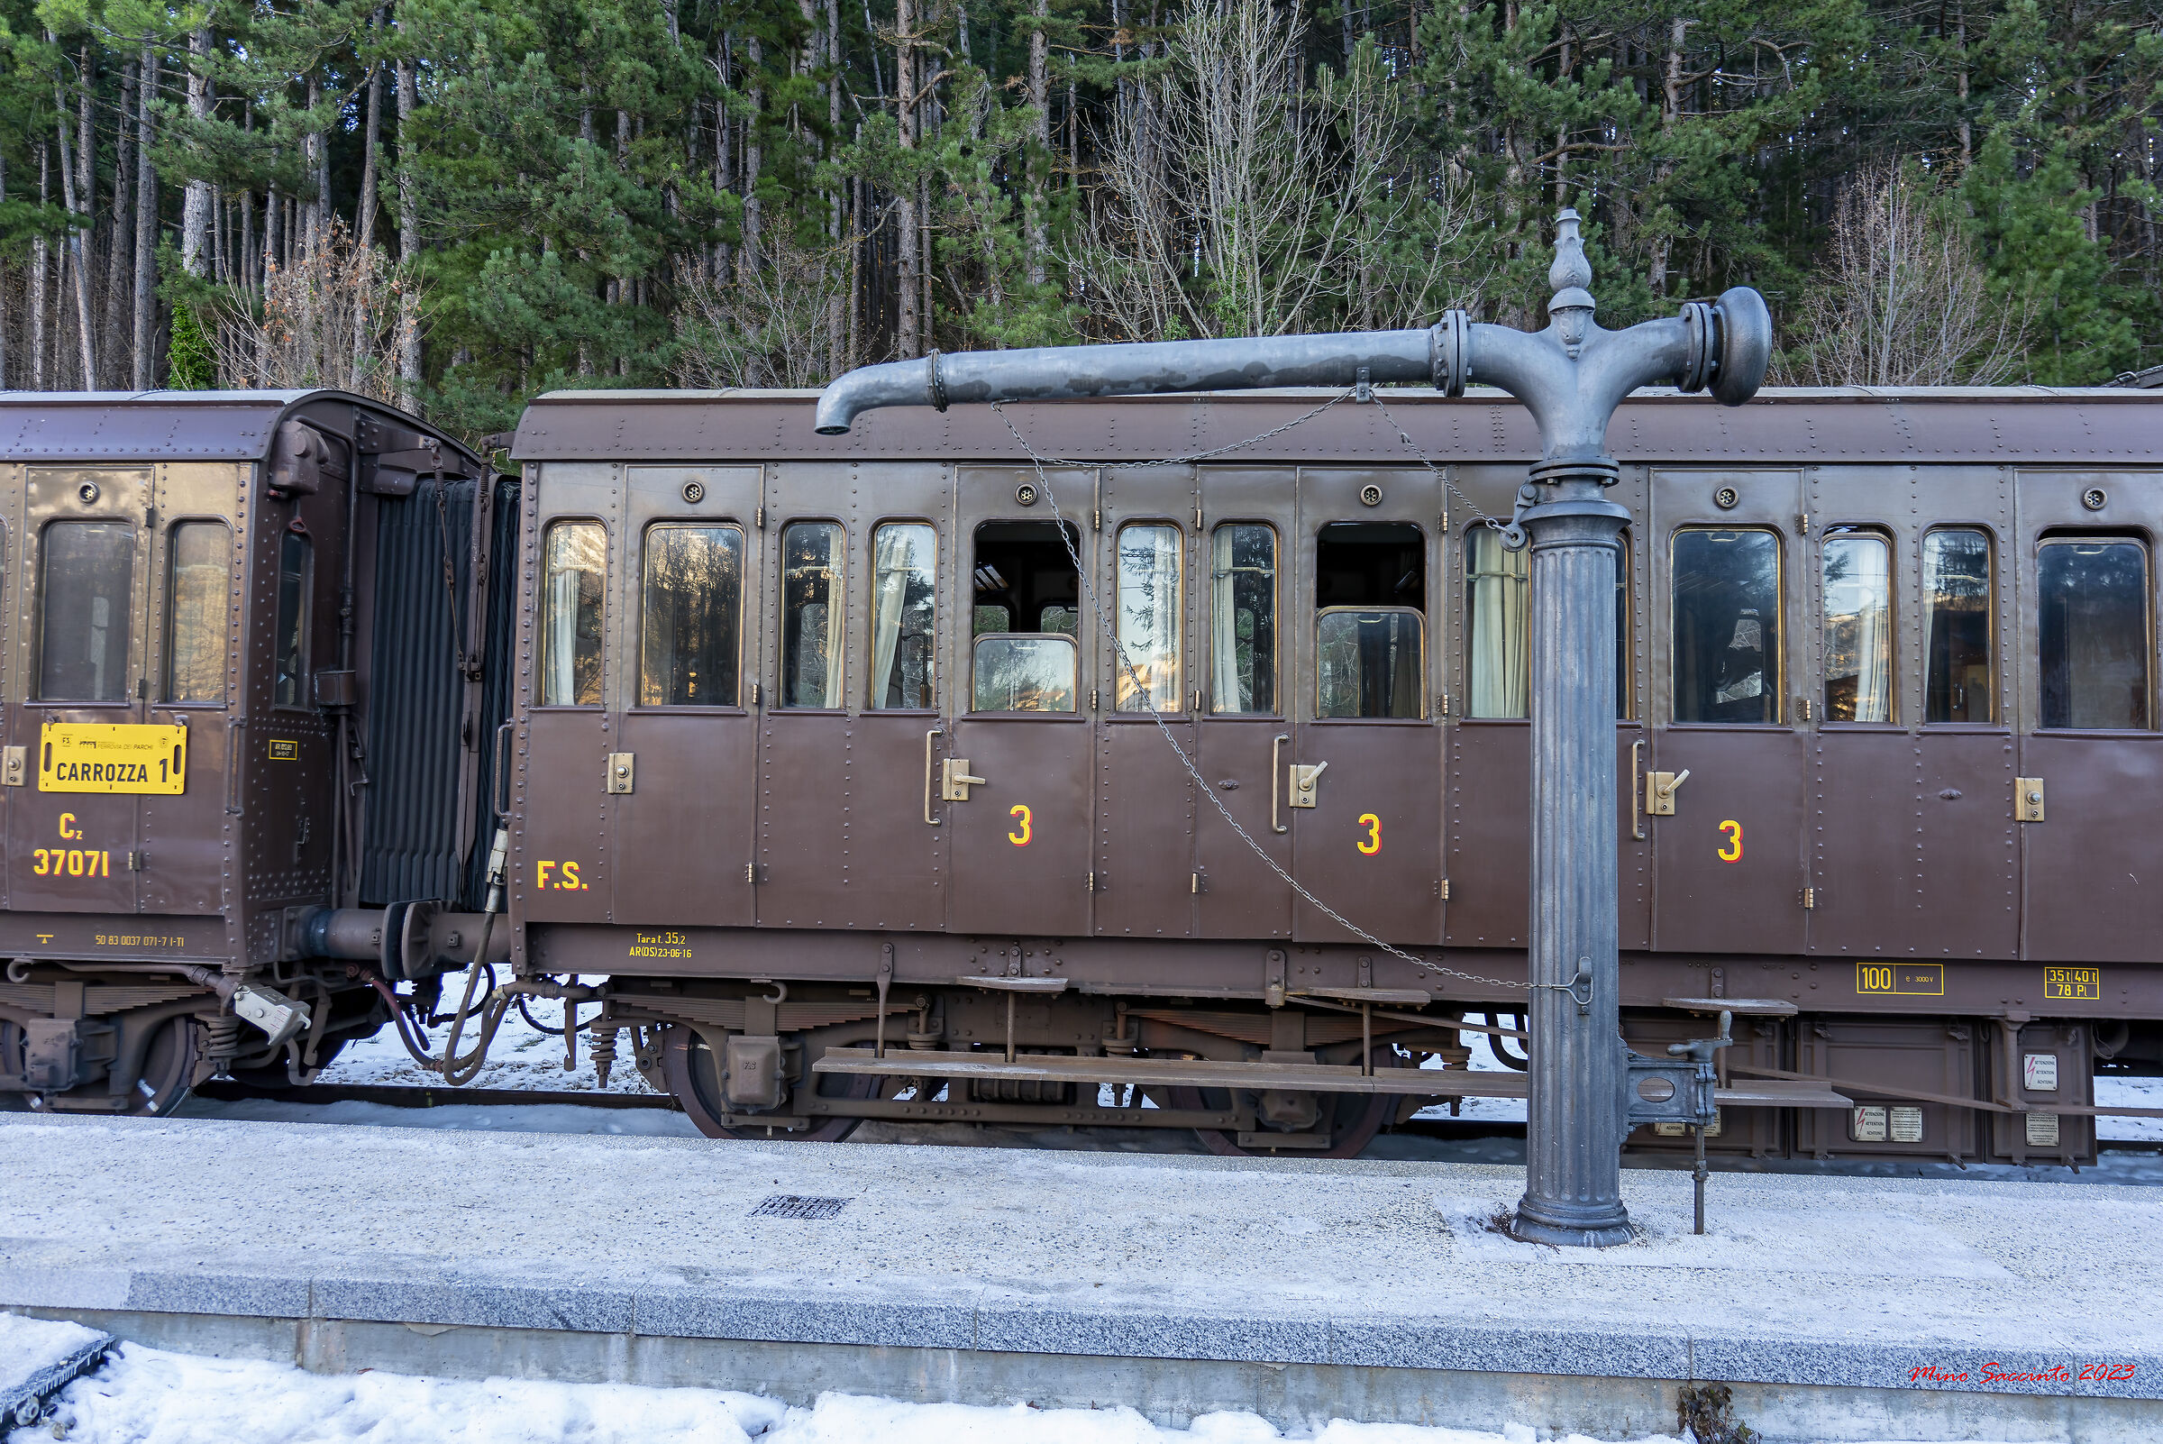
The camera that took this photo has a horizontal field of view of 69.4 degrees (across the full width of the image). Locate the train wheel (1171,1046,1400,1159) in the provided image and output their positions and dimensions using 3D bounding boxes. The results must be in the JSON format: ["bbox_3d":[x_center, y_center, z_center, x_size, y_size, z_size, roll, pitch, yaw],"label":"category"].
[{"bbox_3d":[0.940,1.615,7.404,1.080,1.080,0.135,1,-3,4],"label":"train wheel"}]

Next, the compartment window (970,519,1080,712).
[{"bbox_3d":[-0.264,-0.485,7.160,0.506,0.887,0.060,1,-3,4],"label":"compartment window"}]

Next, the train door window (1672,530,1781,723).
[{"bbox_3d":[2.856,-0.425,6.931,0.474,0.874,0.060,1,-3,4],"label":"train door window"}]

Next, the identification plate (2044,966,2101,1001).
[{"bbox_3d":[4.175,1.104,6.583,0.221,0.134,0.010,1,-3,4],"label":"identification plate"}]

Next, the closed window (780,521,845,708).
[{"bbox_3d":[-1.208,-0.482,7.025,0.291,0.845,0.050,1,-3,4],"label":"closed window"}]

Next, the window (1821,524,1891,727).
[{"bbox_3d":[3.329,-0.414,6.696,0.291,0.838,0.050,1,-3,4],"label":"window"}]

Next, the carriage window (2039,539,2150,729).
[{"bbox_3d":[4.419,-0.385,6.816,0.466,0.837,0.060,1,-3,4],"label":"carriage window"}]

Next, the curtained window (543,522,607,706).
[{"bbox_3d":[-2.302,-0.495,7.104,0.290,0.854,0.050,1,-3,4],"label":"curtained window"}]

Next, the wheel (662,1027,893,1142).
[{"bbox_3d":[-1.514,1.657,7.797,1.060,1.060,0.150,1,-3,4],"label":"wheel"}]

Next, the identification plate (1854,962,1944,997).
[{"bbox_3d":[3.479,1.094,6.633,0.353,0.128,0.010,1,-3,4],"label":"identification plate"}]

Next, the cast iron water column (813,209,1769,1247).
[{"bbox_3d":[0.695,-0.050,5.735,3.516,3.638,0.460,1,-3,9],"label":"cast iron water column"}]

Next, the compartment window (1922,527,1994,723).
[{"bbox_3d":[3.846,-0.421,6.859,0.300,0.865,0.060,1,-3,4],"label":"compartment window"}]

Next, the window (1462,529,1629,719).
[{"bbox_3d":[2.085,-0.447,6.988,0.719,0.858,0.060,1,-3,4],"label":"window"}]

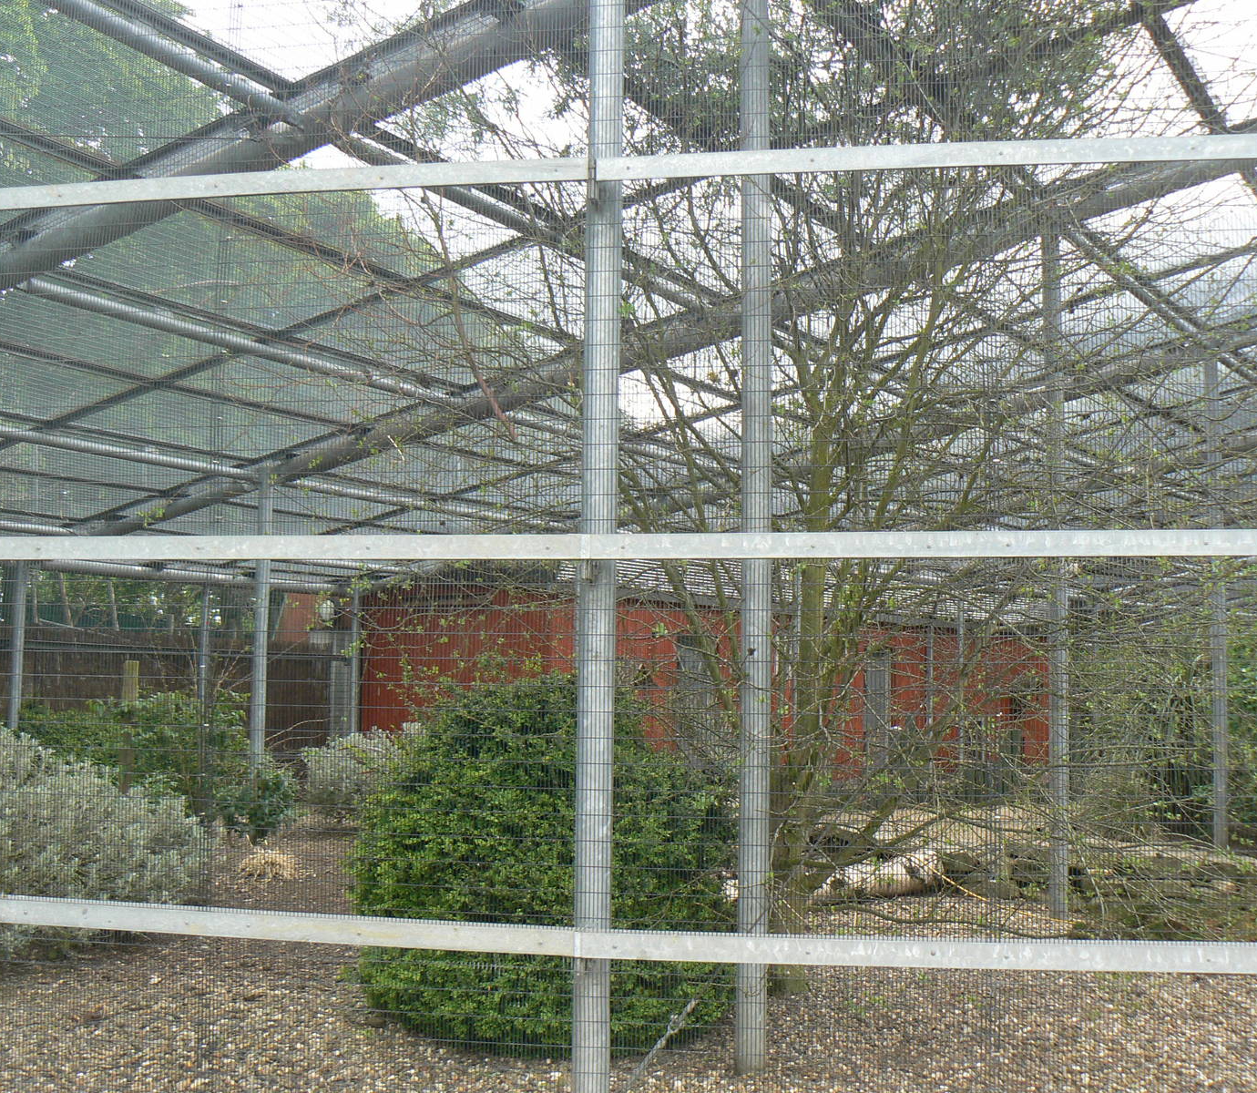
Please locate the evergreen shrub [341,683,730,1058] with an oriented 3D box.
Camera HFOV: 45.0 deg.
[{"bbox_3d":[-0.400,1.359,7.003,1.800,1.550,1.700,1,-5,0],"label":"evergreen shrub"}]

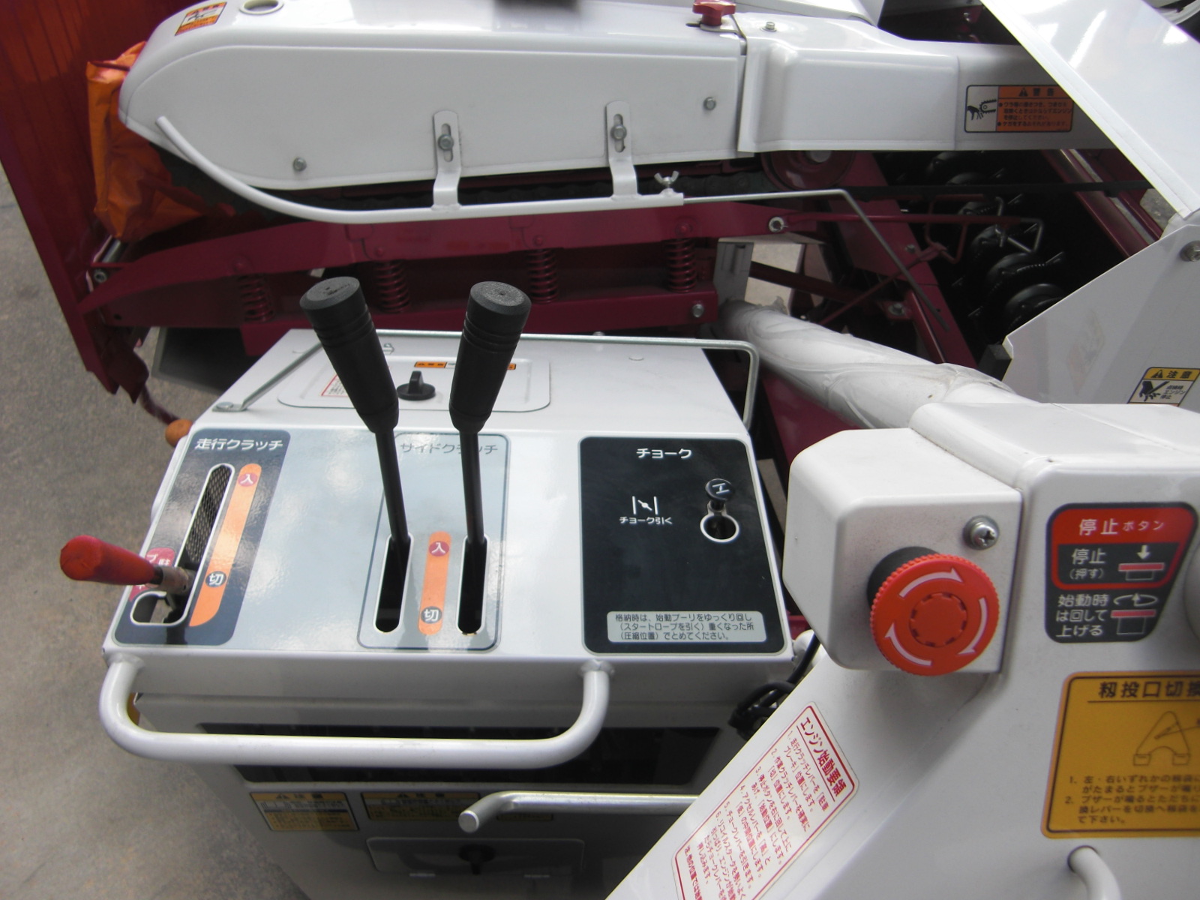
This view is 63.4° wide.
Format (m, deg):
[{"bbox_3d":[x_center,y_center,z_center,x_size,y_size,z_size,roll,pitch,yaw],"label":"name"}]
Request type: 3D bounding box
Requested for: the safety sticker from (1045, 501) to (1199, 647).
[{"bbox_3d":[0.167,0.039,0.311,0.048,0.048,0.002,0,14,-1],"label":"safety sticker"}]

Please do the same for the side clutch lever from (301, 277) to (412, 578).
[{"bbox_3d":[-0.125,-0.006,0.542,0.034,0.197,0.030,-3,41,2],"label":"side clutch lever"}]

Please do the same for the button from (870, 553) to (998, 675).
[{"bbox_3d":[0.105,0.050,0.315,0.040,0.040,0.027,0,14,-3],"label":"button"}]

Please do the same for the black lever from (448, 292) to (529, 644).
[{"bbox_3d":[-0.067,-0.005,0.543,0.034,0.196,0.030,6,41,-5],"label":"black lever"}]

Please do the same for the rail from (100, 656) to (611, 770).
[{"bbox_3d":[-0.131,0.143,0.527,0.277,0.018,0.057,1,41,-1],"label":"rail"}]

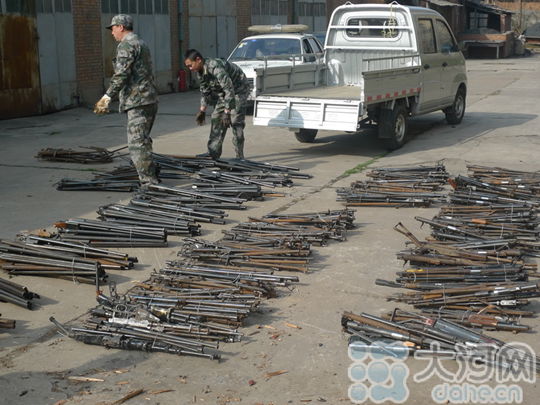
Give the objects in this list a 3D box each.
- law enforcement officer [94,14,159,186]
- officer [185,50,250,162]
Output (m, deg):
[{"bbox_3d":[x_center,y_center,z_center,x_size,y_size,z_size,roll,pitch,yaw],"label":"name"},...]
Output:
[{"bbox_3d":[-1.463,-1.043,9.178,0.640,1.750,0.530,1,12,7],"label":"law enforcement officer"},{"bbox_3d":[-0.644,-1.214,11.032,0.740,1.330,0.530,-6,13,-27],"label":"officer"}]

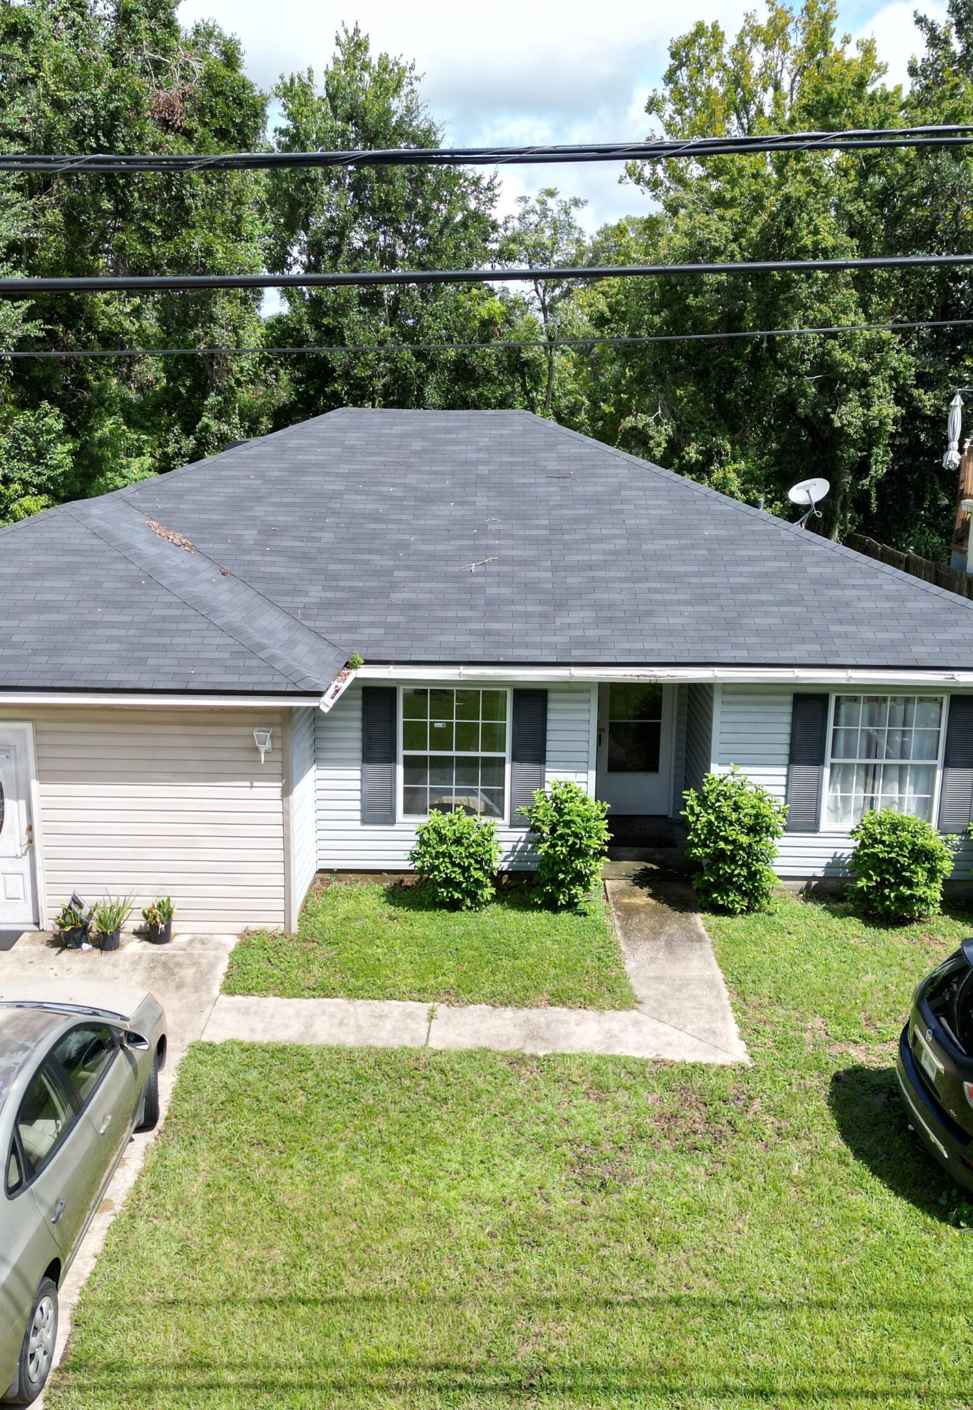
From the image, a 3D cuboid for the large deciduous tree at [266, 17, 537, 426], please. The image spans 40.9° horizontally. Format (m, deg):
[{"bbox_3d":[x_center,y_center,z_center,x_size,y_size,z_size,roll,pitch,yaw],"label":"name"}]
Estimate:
[{"bbox_3d":[-2.531,-11.109,37.712,7.532,15.671,6.932,1,12,0],"label":"large deciduous tree"}]

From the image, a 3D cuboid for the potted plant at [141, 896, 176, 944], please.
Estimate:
[{"bbox_3d":[-3.189,2.083,12.713,0.350,0.470,0.340,1,12,0],"label":"potted plant"}]

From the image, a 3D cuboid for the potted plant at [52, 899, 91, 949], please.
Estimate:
[{"bbox_3d":[-4.009,2.085,12.599,0.370,0.490,0.350,1,12,0],"label":"potted plant"}]

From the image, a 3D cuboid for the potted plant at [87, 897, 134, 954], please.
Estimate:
[{"bbox_3d":[-3.604,2.083,12.540,0.440,0.530,0.400,1,12,0],"label":"potted plant"}]

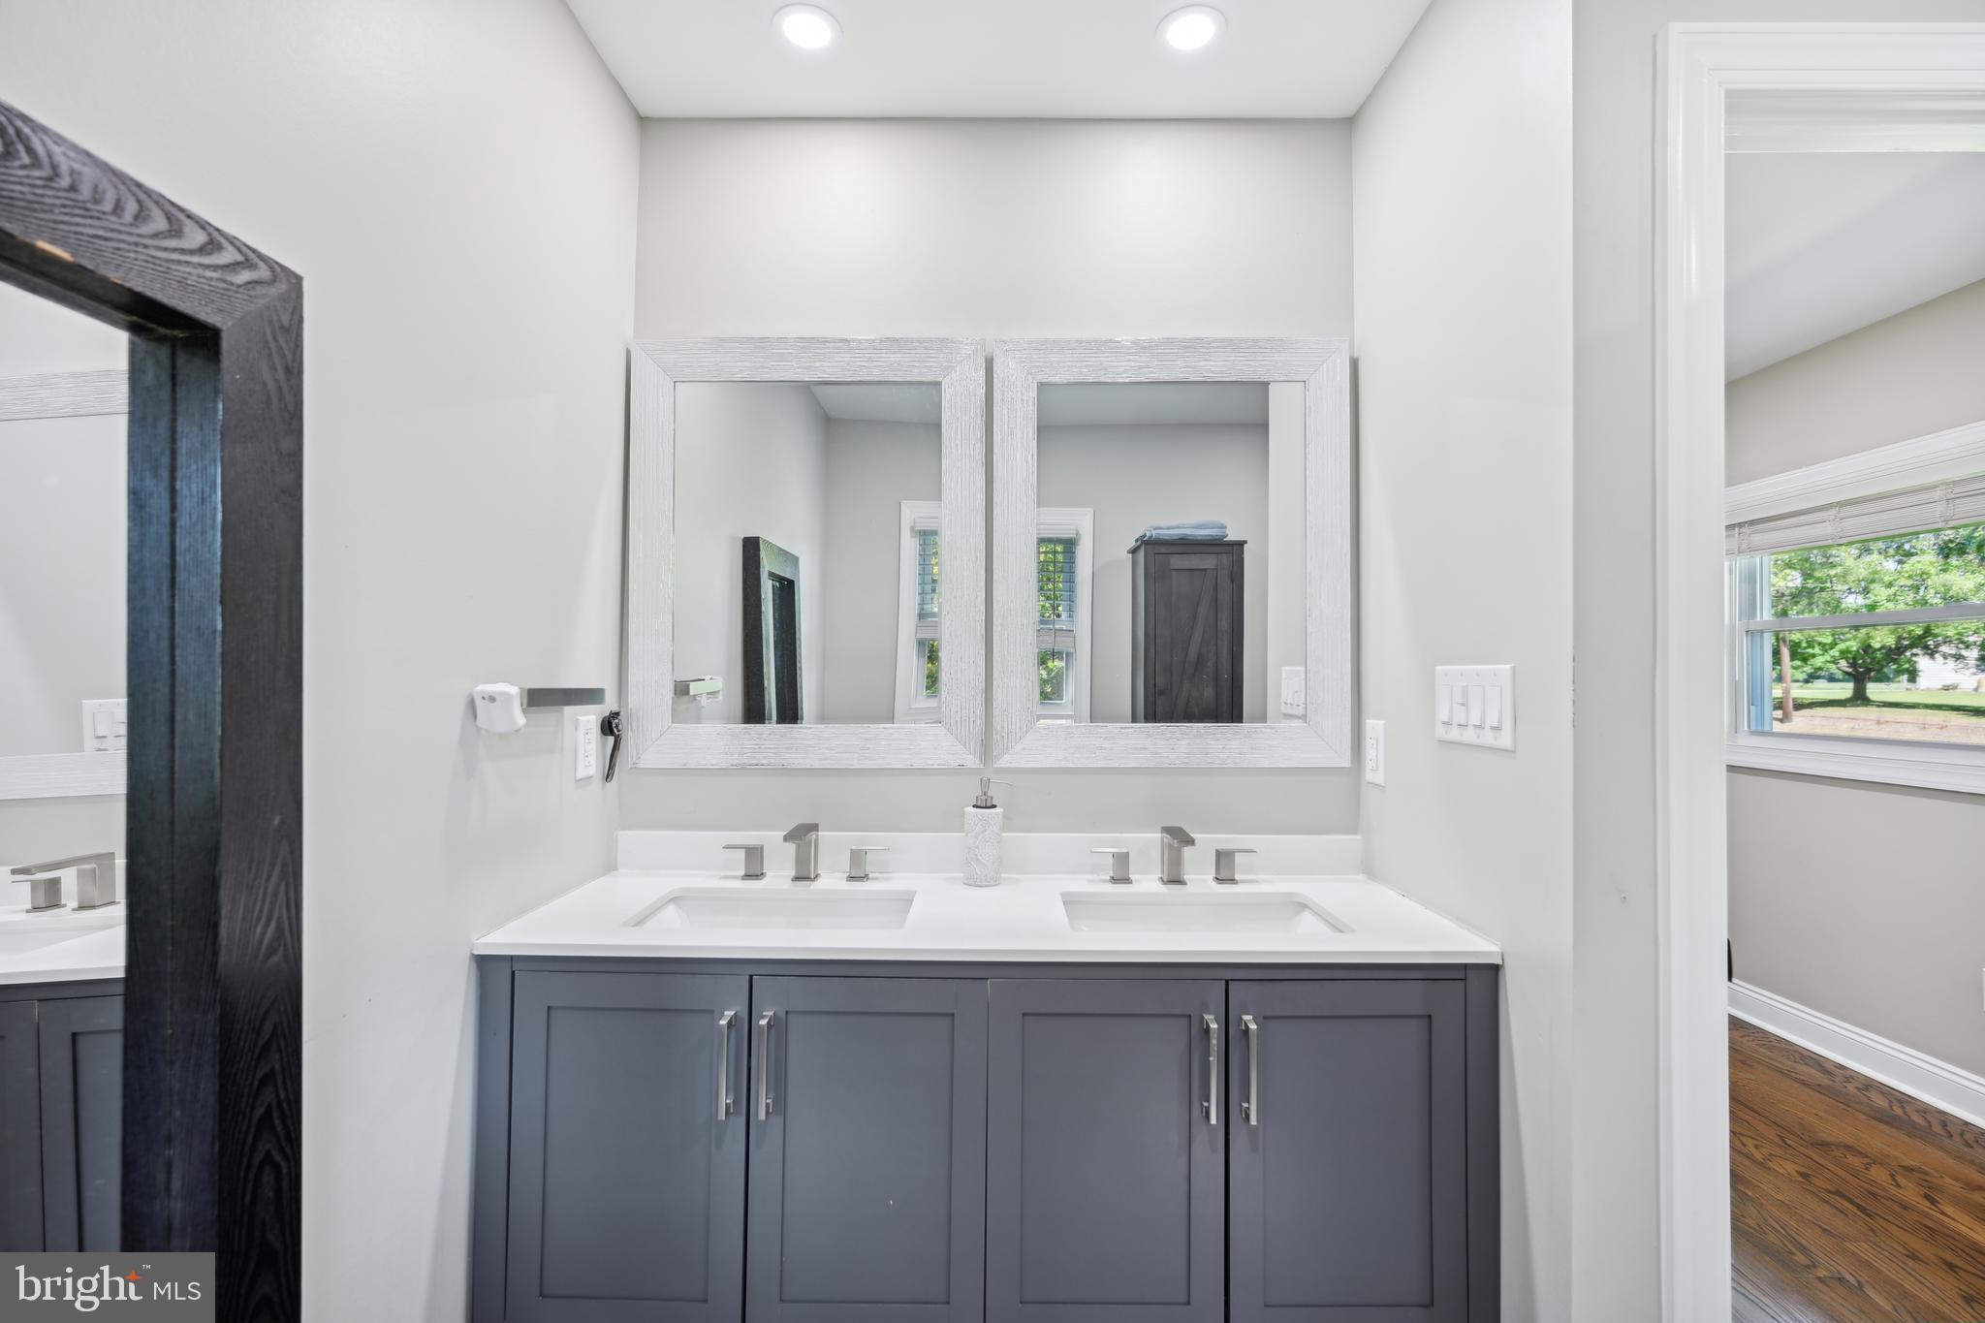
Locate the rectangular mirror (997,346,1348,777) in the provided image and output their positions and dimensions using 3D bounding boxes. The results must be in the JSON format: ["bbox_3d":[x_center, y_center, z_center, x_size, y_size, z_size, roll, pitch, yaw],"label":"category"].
[{"bbox_3d":[0.364,-0.221,1.795,0.718,0.868,0.028,0,-1,0],"label":"rectangular mirror"}]

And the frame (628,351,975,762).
[{"bbox_3d":[-0.374,-0.221,1.795,0.716,0.870,0.028,0,-1,0],"label":"frame"}]

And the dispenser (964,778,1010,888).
[{"bbox_3d":[-0.008,0.327,1.715,0.094,0.205,0.075,0,-1,10],"label":"dispenser"}]

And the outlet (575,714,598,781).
[{"bbox_3d":[-0.764,0.163,1.668,0.009,0.119,0.078,0,-1,0],"label":"outlet"}]

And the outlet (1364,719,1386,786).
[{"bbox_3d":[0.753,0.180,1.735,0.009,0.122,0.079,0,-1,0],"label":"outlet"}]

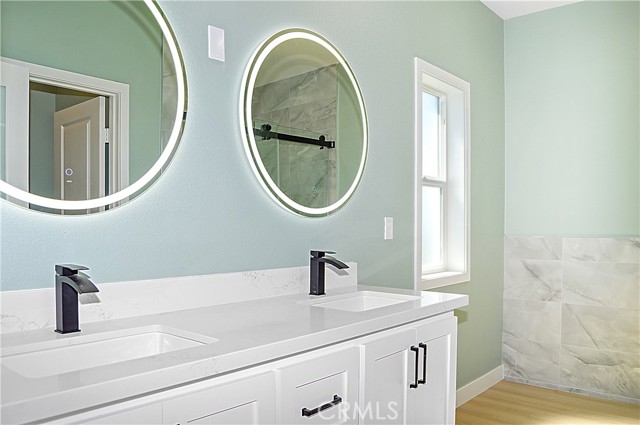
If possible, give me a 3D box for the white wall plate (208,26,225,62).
[{"bbox_3d":[-0.367,-0.600,1.706,0.008,0.115,0.070,-1,-2,42],"label":"white wall plate"}]

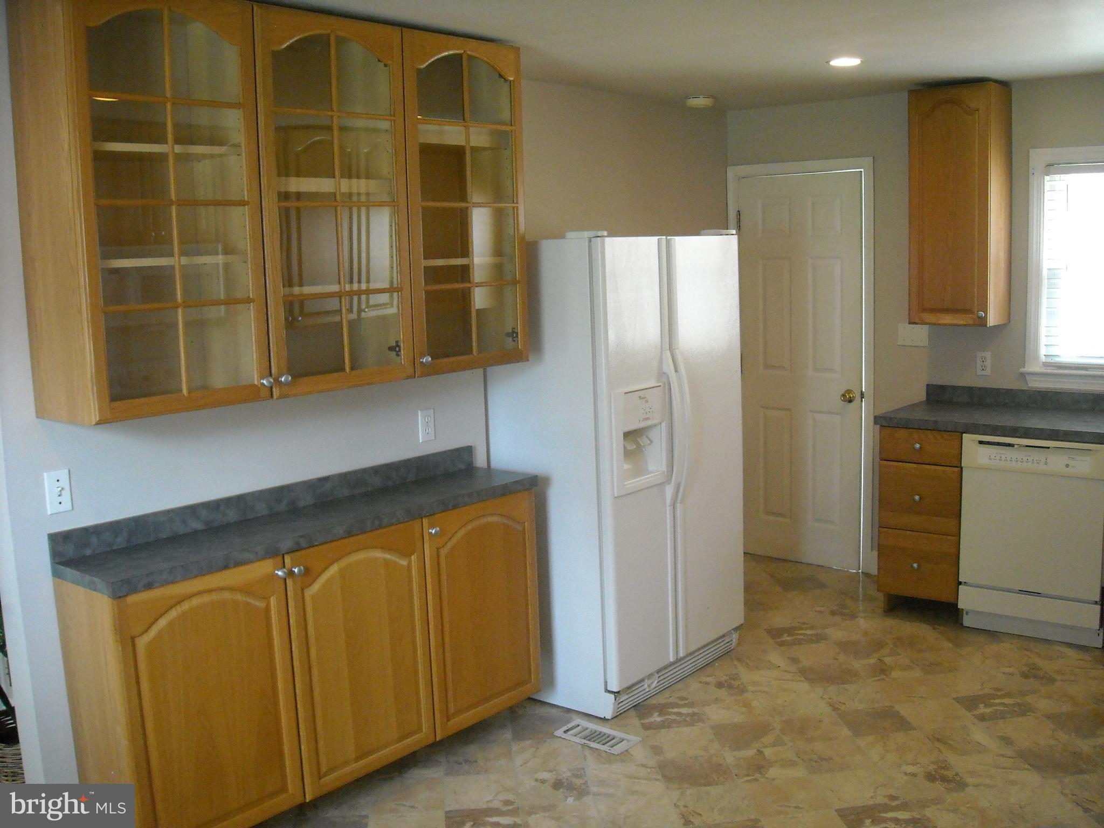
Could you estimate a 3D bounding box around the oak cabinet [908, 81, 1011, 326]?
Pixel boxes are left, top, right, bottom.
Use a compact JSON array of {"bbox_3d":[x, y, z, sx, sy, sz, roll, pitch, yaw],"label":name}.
[{"bbox_3d":[1.889,-0.950,5.166,0.367,1.064,0.299,5,10,40],"label":"oak cabinet"}]

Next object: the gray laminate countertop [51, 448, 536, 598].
[{"bbox_3d":[-0.707,0.293,3.523,0.337,0.121,1.619,5,10,40],"label":"gray laminate countertop"}]

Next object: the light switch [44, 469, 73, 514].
[{"bbox_3d":[-1.332,0.212,3.026,0.018,0.114,0.067,5,10,40],"label":"light switch"}]

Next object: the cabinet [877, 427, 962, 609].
[{"bbox_3d":[1.843,0.469,5.221,0.369,0.894,0.638,5,10,40],"label":"cabinet"}]

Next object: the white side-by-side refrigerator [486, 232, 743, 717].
[{"bbox_3d":[0.218,0.169,4.553,0.833,1.785,0.896,5,10,40],"label":"white side-by-side refrigerator"}]

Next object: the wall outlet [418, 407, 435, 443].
[{"bbox_3d":[-0.450,0.042,4.056,0.009,0.114,0.071,5,10,40],"label":"wall outlet"}]

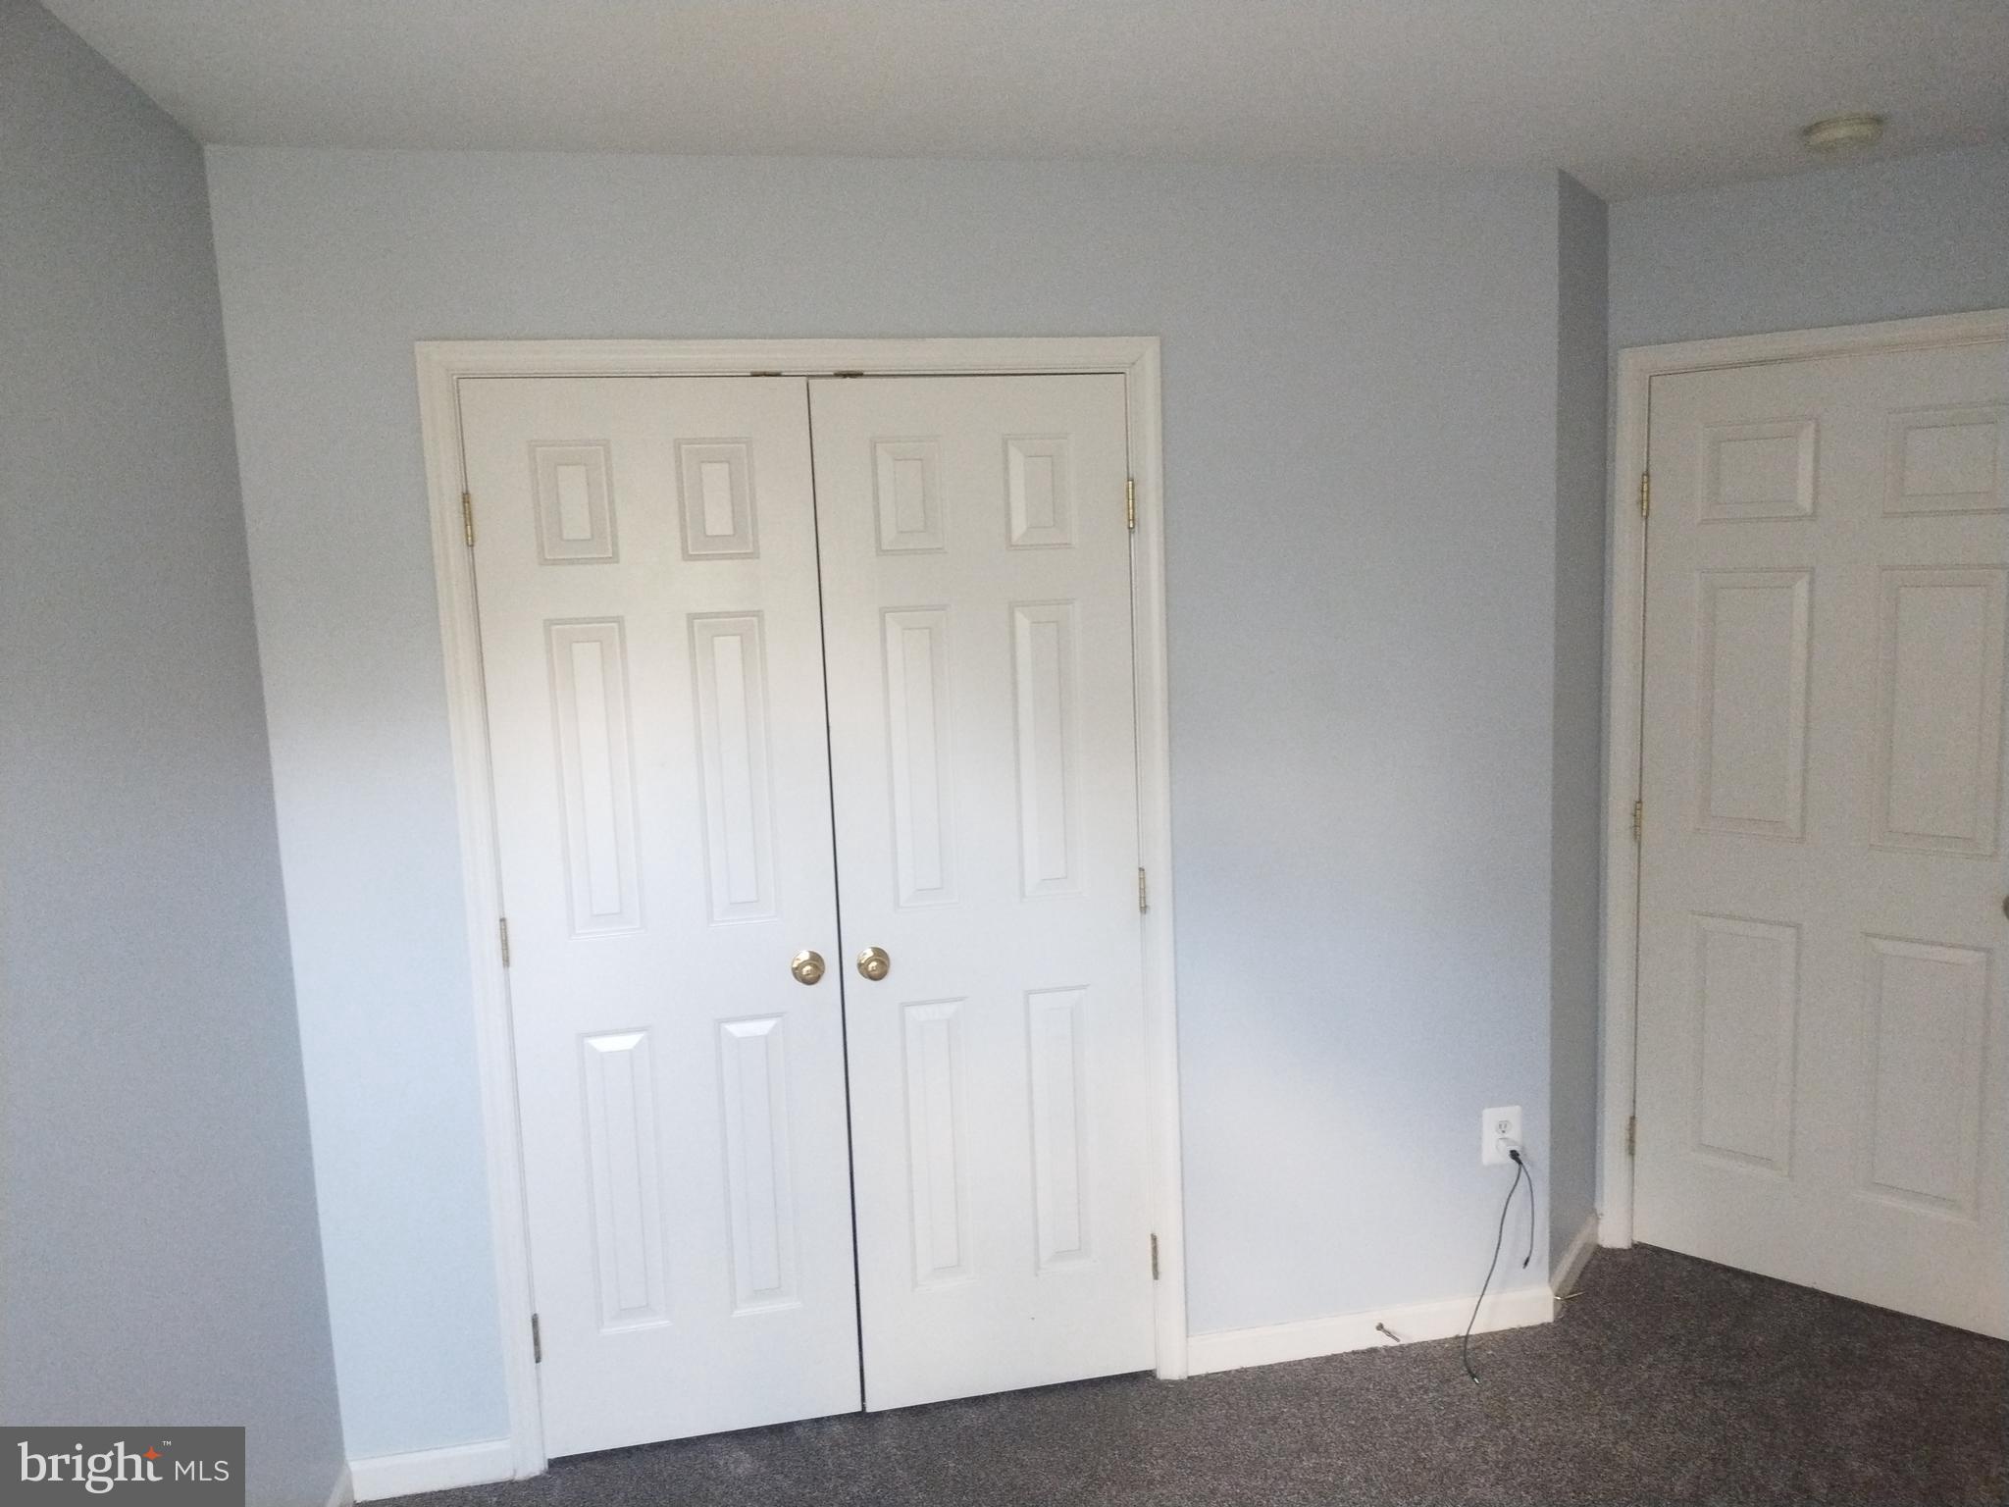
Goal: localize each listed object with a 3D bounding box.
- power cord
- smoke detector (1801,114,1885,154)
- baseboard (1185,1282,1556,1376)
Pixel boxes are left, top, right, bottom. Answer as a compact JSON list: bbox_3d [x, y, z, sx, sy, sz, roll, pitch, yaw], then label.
[{"bbox_3d":[1.043,1.069,3.038,0.200,0.420,0.155,-4,8,-11],"label":"power cord"},{"bbox_3d":[1.554,-1.137,2.688,0.136,0.036,0.136,-4,8,-11],"label":"smoke detector"},{"bbox_3d":[0.791,1.240,3.117,0.839,0.080,0.014,-4,8,-11],"label":"baseboard"}]

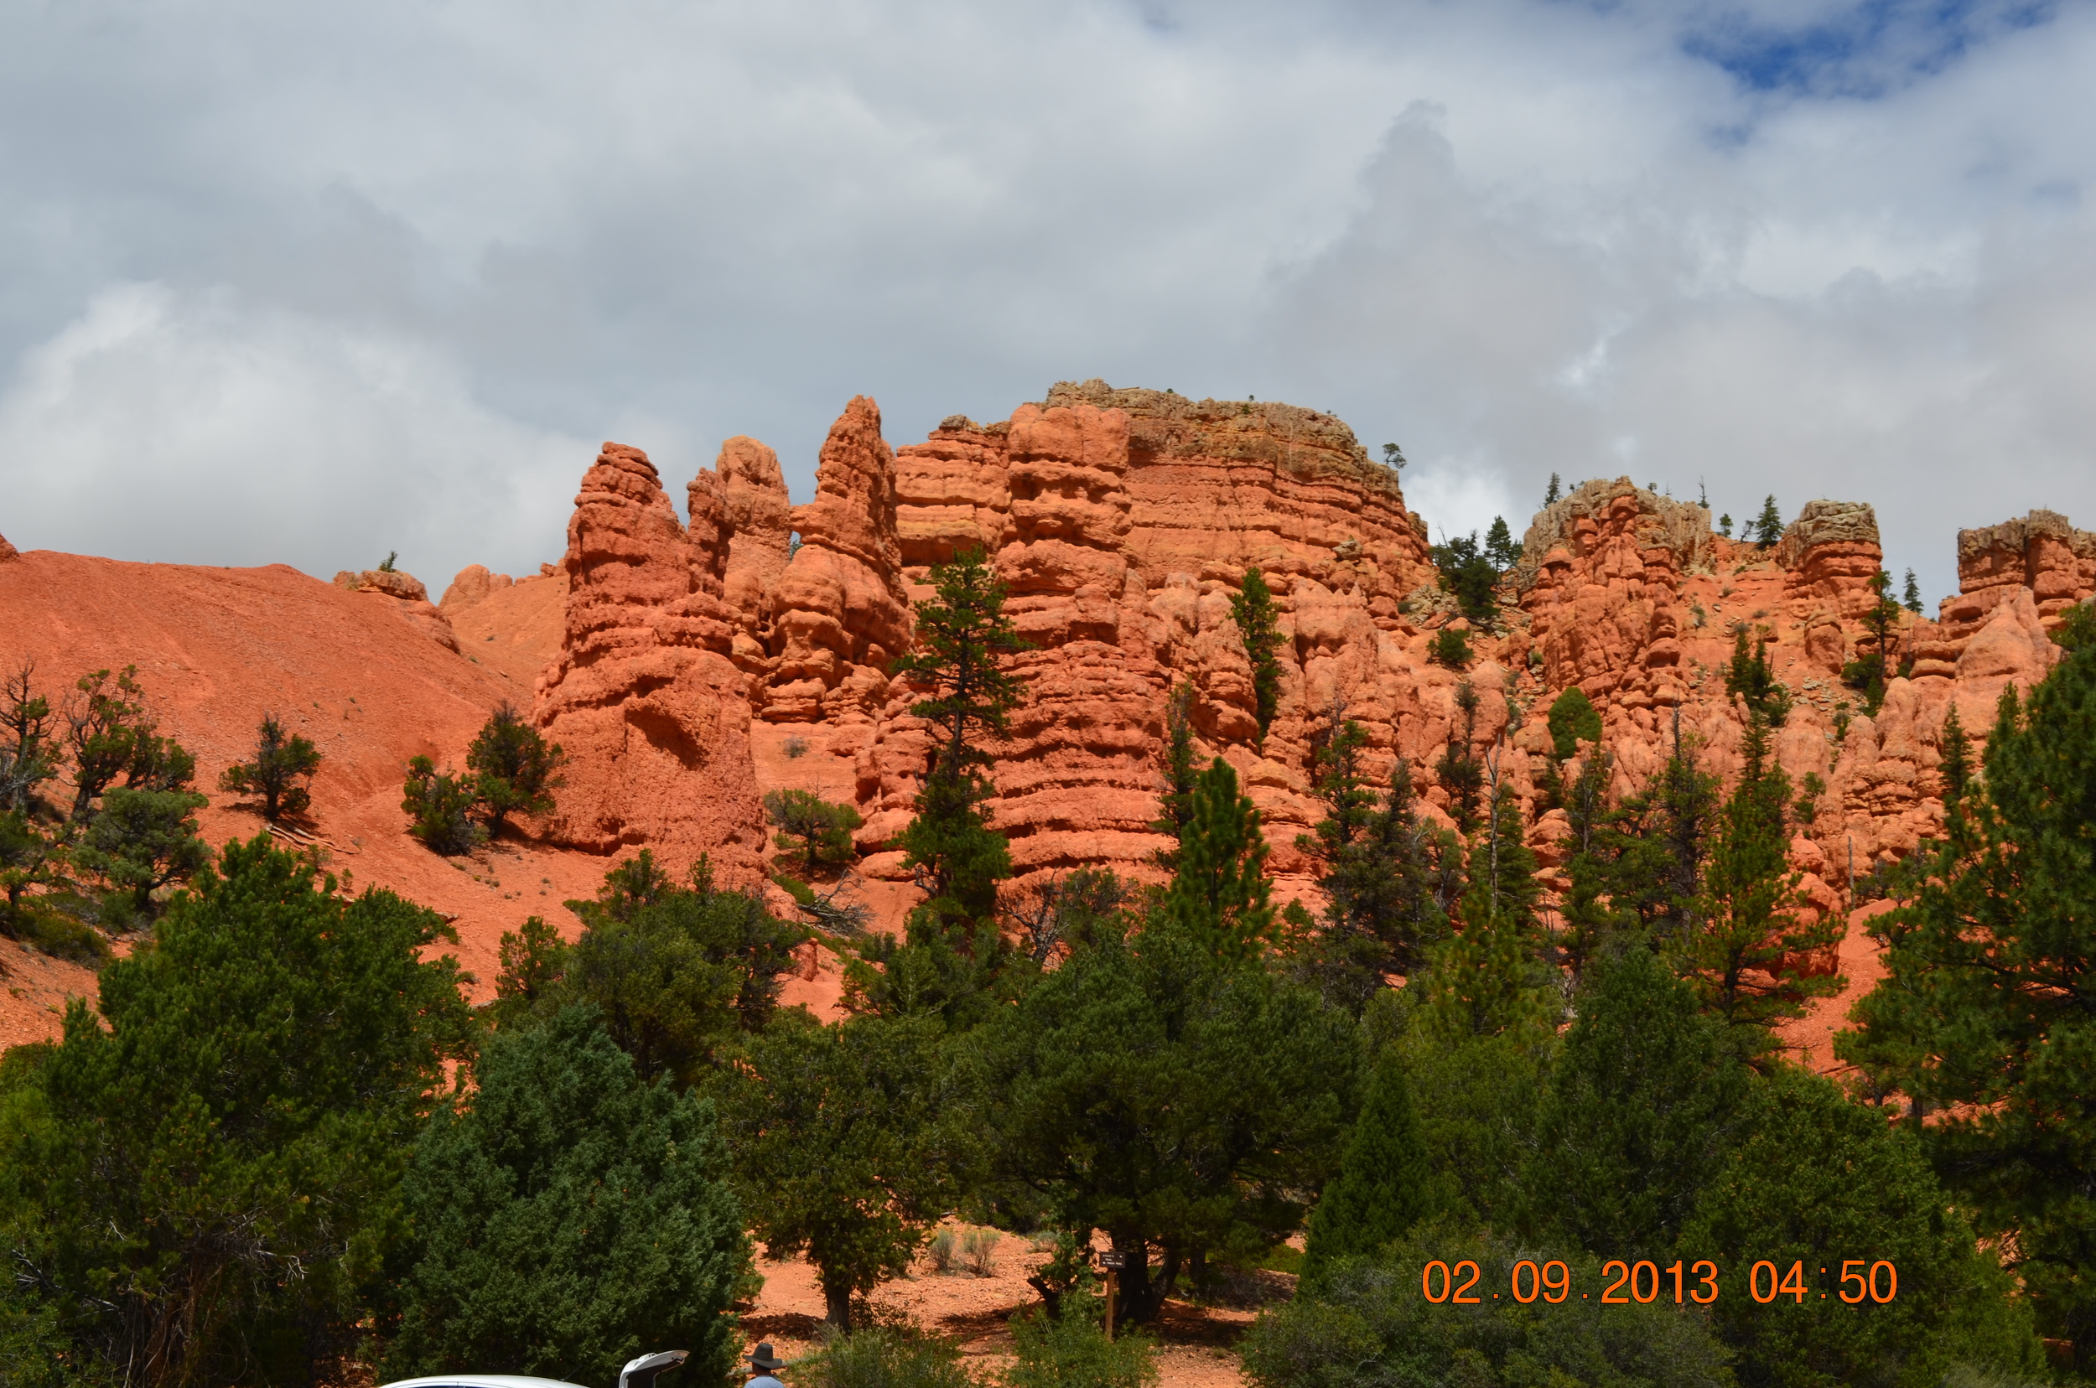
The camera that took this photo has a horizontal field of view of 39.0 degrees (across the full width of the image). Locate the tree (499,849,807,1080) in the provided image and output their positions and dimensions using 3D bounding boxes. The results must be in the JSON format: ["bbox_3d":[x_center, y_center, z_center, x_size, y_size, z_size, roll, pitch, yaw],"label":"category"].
[{"bbox_3d":[-8.791,6.173,66.000,6.820,5.450,5.800,2,-13,-7],"label":"tree"}]

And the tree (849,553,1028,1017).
[{"bbox_3d":[-4.098,3.244,115.034,6.590,18.480,6.260,1,-12,-2],"label":"tree"}]

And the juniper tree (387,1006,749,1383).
[{"bbox_3d":[-5.496,5.781,34.000,4.130,4.410,4.130,2,-13,-9],"label":"juniper tree"}]

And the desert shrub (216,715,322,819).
[{"bbox_3d":[-27.768,2.598,106.000,3.690,3.940,3.510,3,-13,-15],"label":"desert shrub"}]

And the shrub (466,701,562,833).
[{"bbox_3d":[-19.429,2.702,108.000,3.580,4.980,3.400,2,-13,-10],"label":"shrub"}]

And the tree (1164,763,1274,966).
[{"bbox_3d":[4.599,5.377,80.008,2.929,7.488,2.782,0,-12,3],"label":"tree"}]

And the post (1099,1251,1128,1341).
[{"bbox_3d":[0.951,8.785,43.000,0.380,1.373,0.120,0,-12,1],"label":"post"}]

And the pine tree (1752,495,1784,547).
[{"bbox_3d":[64.441,-15.520,265.000,2.780,5.010,2.780,-3,-13,14],"label":"pine tree"}]

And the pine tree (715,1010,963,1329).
[{"bbox_3d":[-3.066,6.897,43.000,3.540,4.560,3.360,1,-13,-4],"label":"pine tree"}]

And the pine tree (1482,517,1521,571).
[{"bbox_3d":[32.914,-10.811,215.001,2.624,4.299,2.492,-1,-12,9],"label":"pine tree"}]

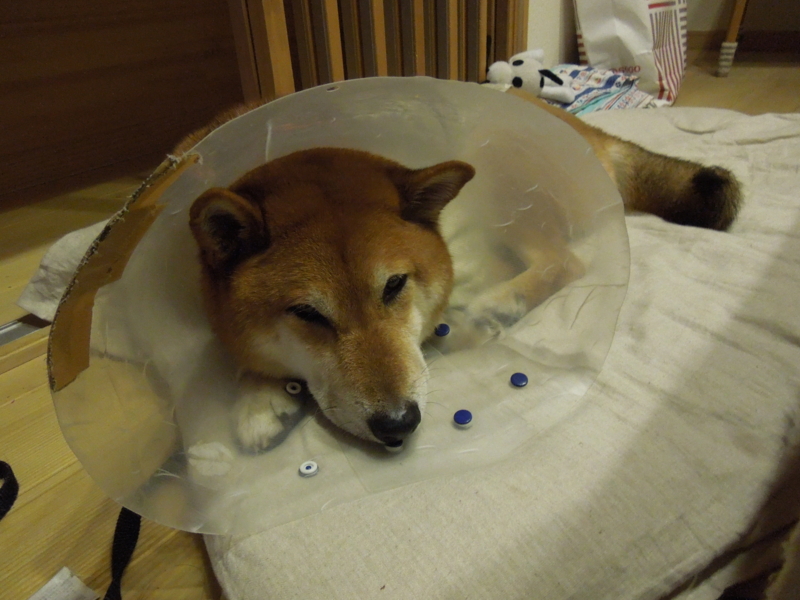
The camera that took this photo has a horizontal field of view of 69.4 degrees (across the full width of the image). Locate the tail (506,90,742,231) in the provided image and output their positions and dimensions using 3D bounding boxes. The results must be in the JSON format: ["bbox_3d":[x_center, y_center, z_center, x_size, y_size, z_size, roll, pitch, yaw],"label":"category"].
[{"bbox_3d":[0.261,-0.183,0.723,0.290,0.115,0.085,23,39,36],"label":"tail"}]

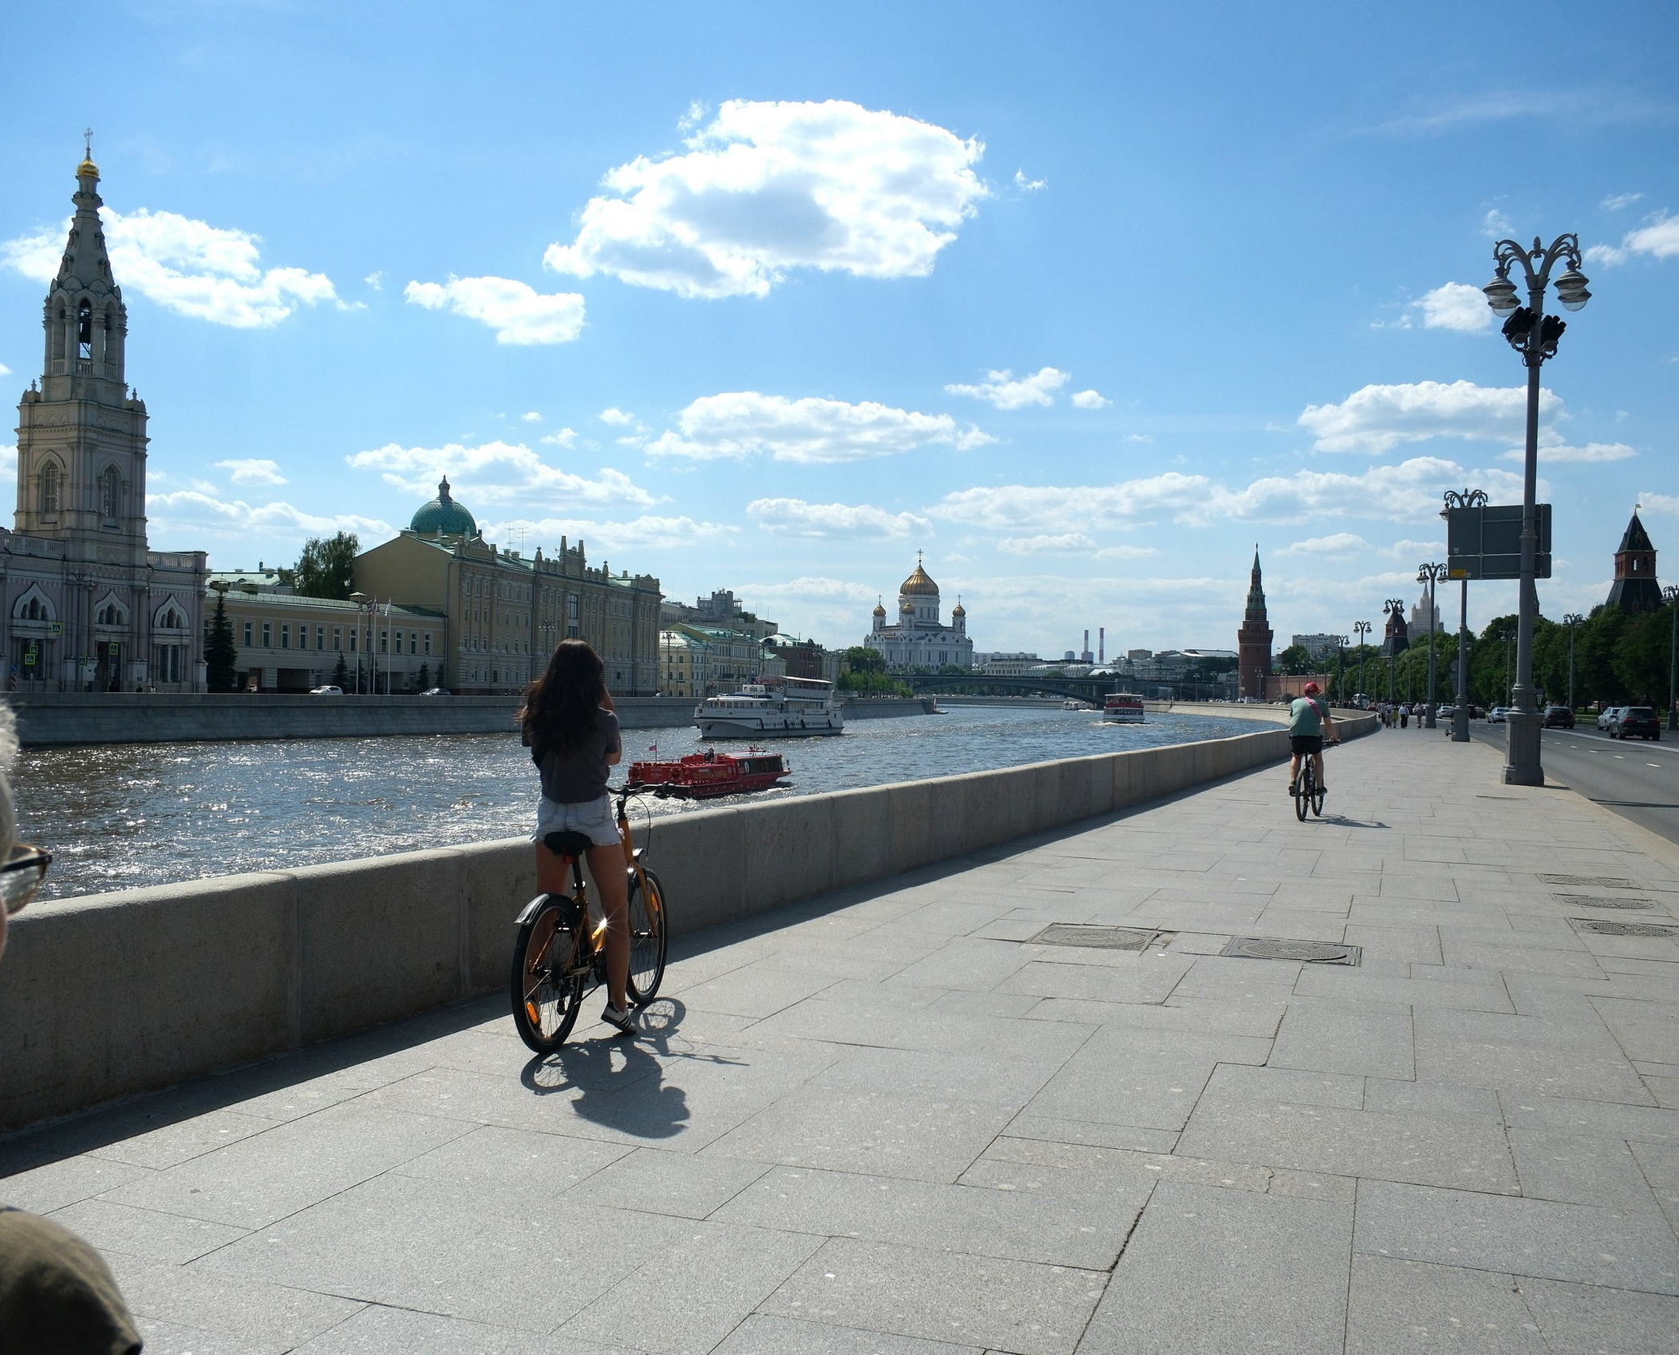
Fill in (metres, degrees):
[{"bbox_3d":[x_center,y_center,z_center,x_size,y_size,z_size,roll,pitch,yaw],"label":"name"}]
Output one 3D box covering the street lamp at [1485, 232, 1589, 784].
[{"bbox_3d":[14.507,-3.501,31.962,2.000,11.440,1.900,1,-1,24],"label":"street lamp"}]

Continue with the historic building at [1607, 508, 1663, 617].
[{"bbox_3d":[134.719,-11.432,258.205,10.500,34.000,10.500,1,-1,13],"label":"historic building"}]

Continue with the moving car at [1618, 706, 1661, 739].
[{"bbox_3d":[43.462,2.527,83.305,1.930,1.770,4.800,1,-1,17],"label":"moving car"}]

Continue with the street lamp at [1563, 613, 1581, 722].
[{"bbox_3d":[75.136,-0.820,156.062,2.000,11.440,1.900,1,-1,15],"label":"street lamp"}]

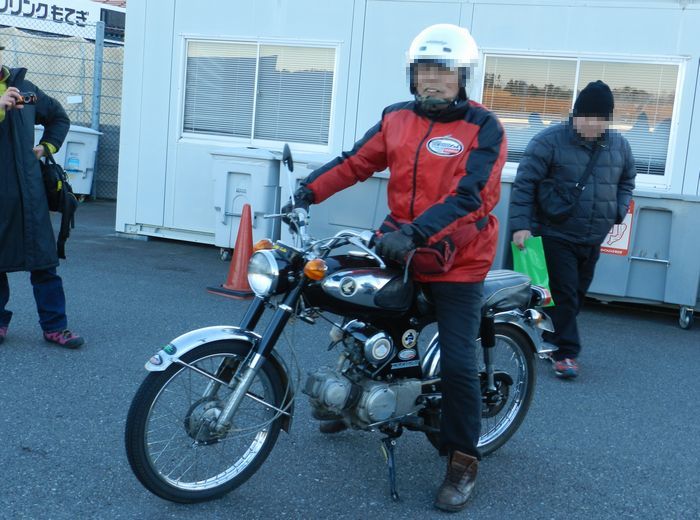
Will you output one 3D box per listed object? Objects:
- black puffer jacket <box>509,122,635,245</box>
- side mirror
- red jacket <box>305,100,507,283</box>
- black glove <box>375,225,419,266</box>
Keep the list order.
[{"bbox_3d":[1.242,-0.423,5.200,0.610,0.660,0.420,4,8,-5],"label":"black puffer jacket"},{"bbox_3d":[-0.221,-0.368,3.330,0.040,0.105,0.105,-16,15,-17],"label":"side mirror"},{"bbox_3d":[0.193,-0.259,3.363,0.694,0.659,0.627,10,10,33],"label":"red jacket"},{"bbox_3d":[0.157,-0.051,3.073,0.160,0.110,0.110,-17,18,-29],"label":"black glove"}]

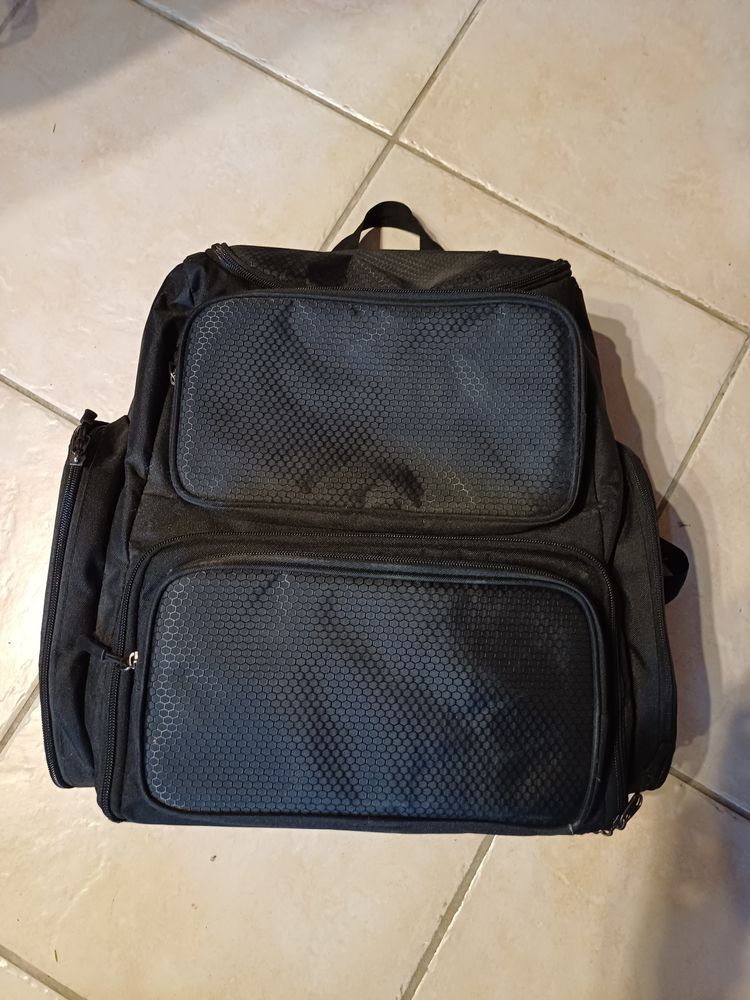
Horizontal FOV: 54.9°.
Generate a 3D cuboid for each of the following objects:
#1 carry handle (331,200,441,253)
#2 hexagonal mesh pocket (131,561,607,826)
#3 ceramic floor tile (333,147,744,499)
[{"bbox_3d":[0.011,-0.209,0.552,0.085,0.020,0.047,2,80,-1],"label":"carry handle"},{"bbox_3d":[-0.006,0.101,0.392,0.252,0.038,0.139,2,81,-1],"label":"hexagonal mesh pocket"},{"bbox_3d":[0.075,-0.075,0.574,0.331,0.010,0.331,30,81,4],"label":"ceramic floor tile"}]

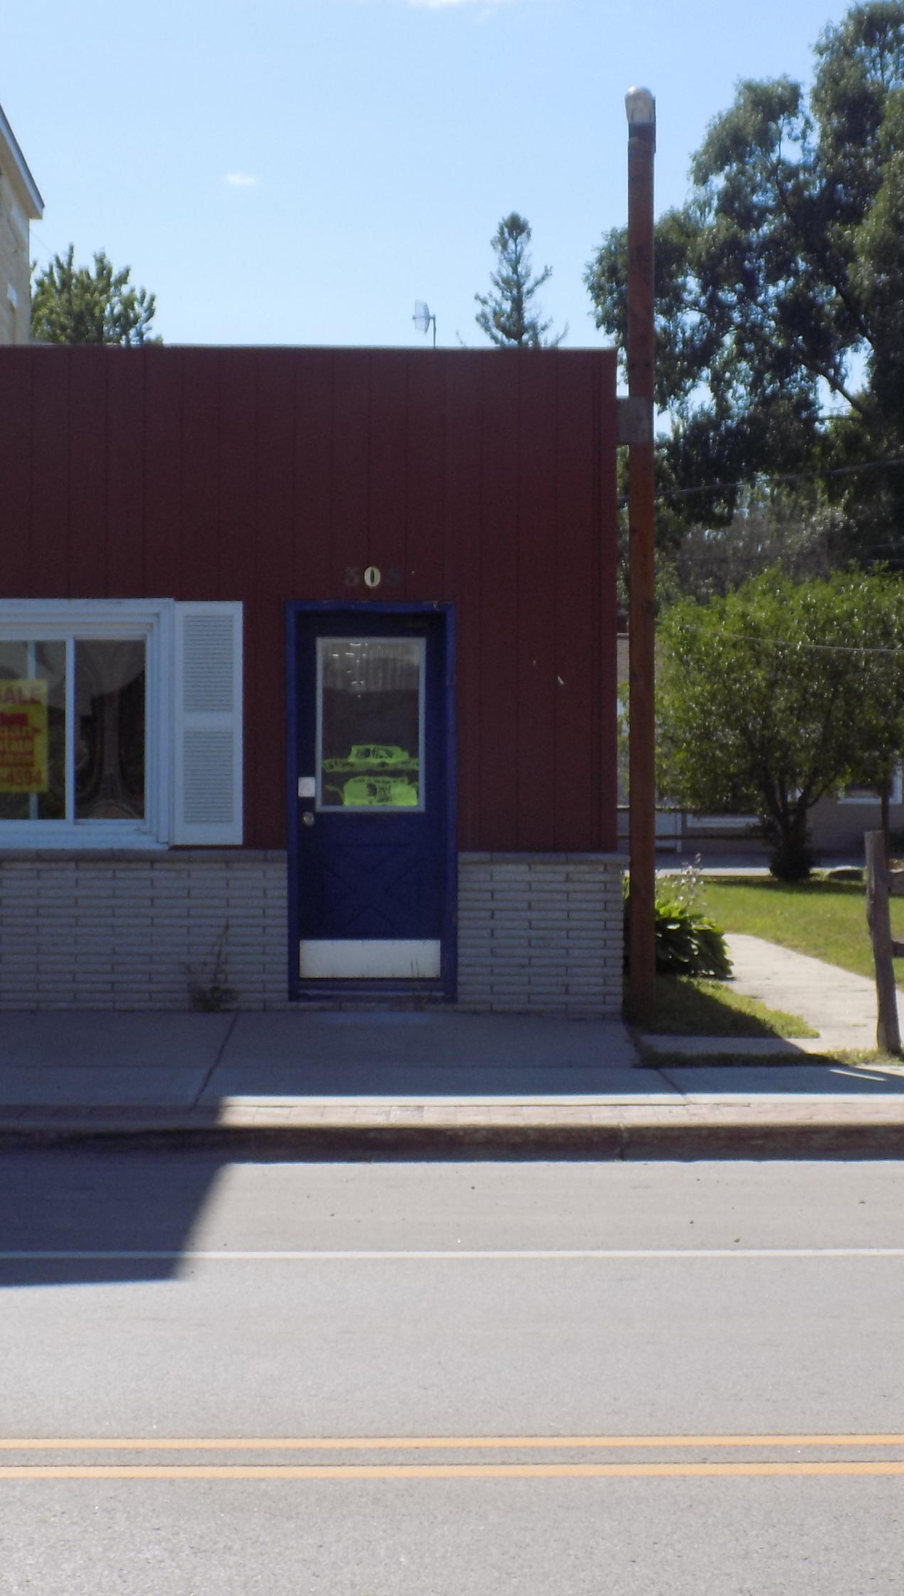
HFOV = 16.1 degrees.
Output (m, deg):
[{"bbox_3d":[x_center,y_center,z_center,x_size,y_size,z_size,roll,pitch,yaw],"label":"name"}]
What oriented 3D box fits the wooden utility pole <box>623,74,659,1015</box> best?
[{"bbox_3d":[1.030,-1.310,17.350,0.170,5.100,0.170,0,-1,-1],"label":"wooden utility pole"}]

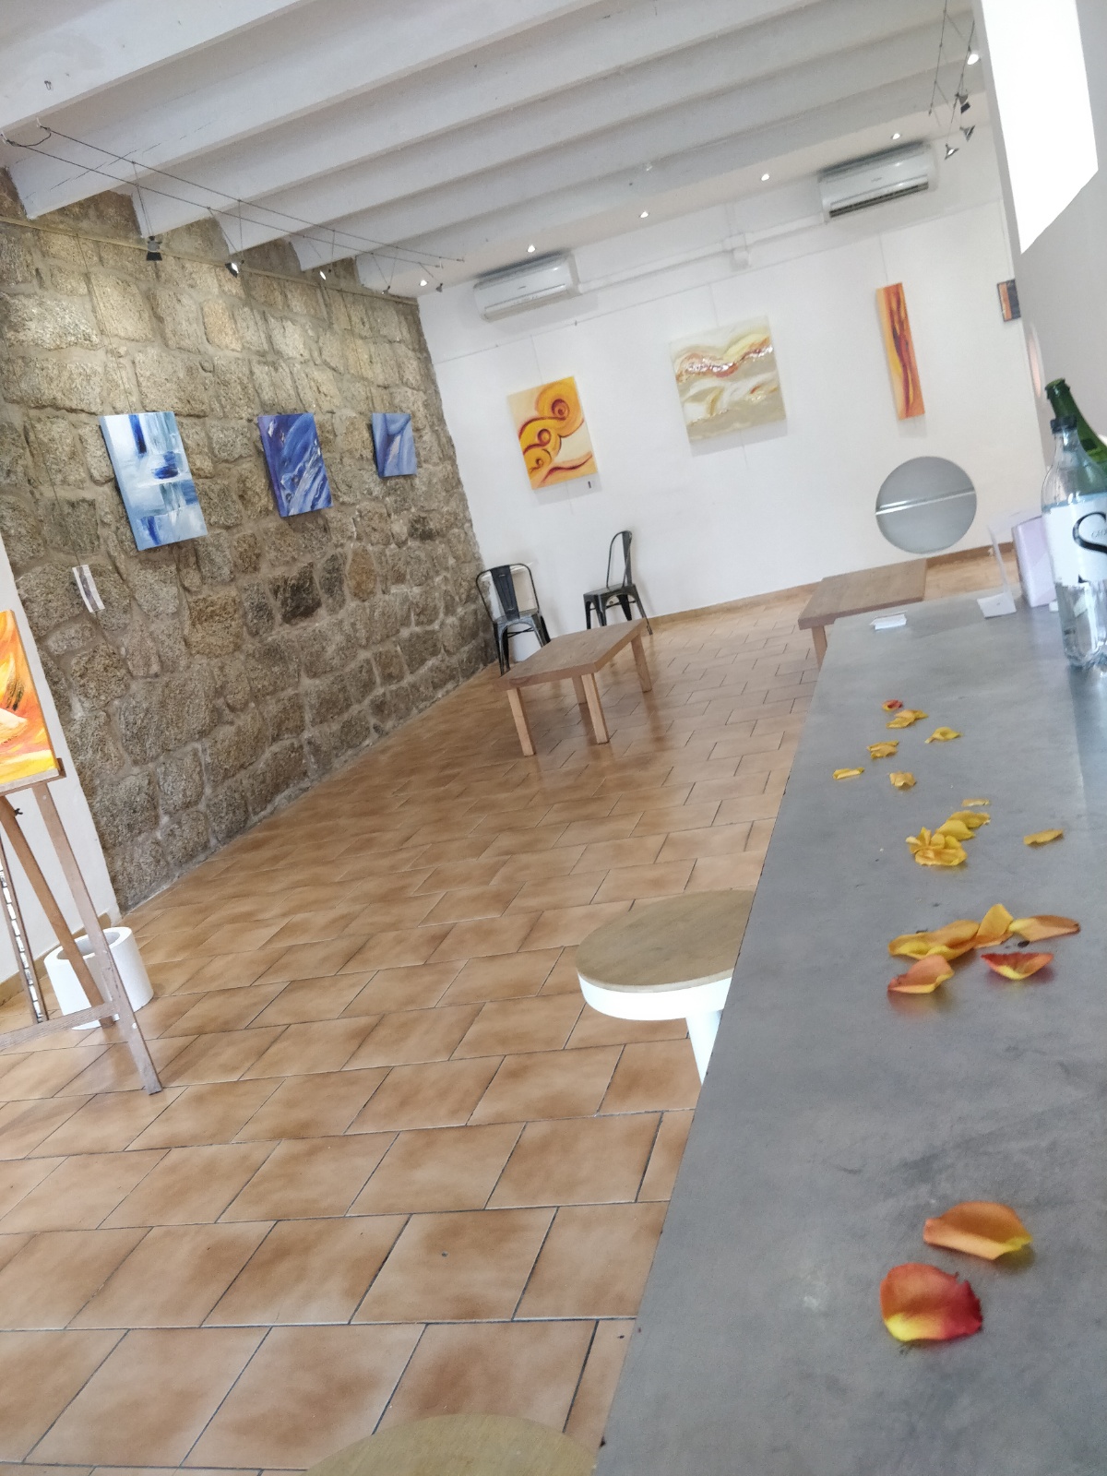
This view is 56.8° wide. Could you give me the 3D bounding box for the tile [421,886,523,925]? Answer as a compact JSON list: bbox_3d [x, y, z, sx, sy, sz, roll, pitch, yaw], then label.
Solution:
[{"bbox_3d":[-0.301,0.634,3.860,0.333,0.013,0.297,-11,14,17],"label":"tile"}]

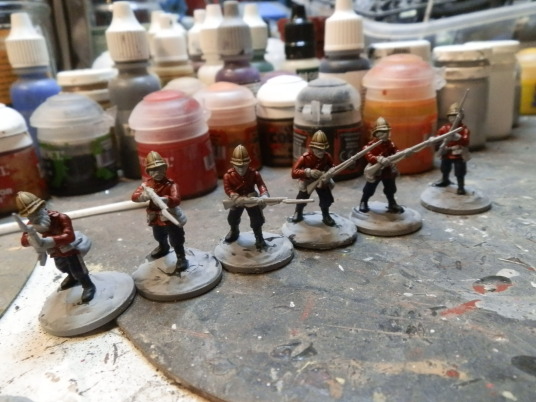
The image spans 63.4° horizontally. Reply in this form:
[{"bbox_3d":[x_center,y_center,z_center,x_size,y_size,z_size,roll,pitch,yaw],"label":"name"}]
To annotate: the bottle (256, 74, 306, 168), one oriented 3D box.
[{"bbox_3d":[0.009,-0.042,0.221,0.029,0.043,0.029,-2,22,3],"label":"bottle"}]

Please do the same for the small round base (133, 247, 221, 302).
[{"bbox_3d":[-0.025,0.021,0.125,0.025,0.003,0.025,-5,21,0],"label":"small round base"}]

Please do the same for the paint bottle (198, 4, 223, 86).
[{"bbox_3d":[-0.028,-0.074,0.260,0.025,0.080,0.025,-5,22,-5],"label":"paint bottle"}]

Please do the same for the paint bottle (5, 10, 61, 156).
[{"bbox_3d":[-0.120,-0.056,0.226,0.025,0.077,0.025,-13,24,-25],"label":"paint bottle"}]

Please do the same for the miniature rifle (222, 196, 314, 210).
[{"bbox_3d":[0.000,0.001,0.129,0.029,0.003,0.002,-2,21,21],"label":"miniature rifle"}]

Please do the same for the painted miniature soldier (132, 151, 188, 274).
[{"bbox_3d":[-0.030,0.003,0.123,0.016,0.034,0.013,2,22,18],"label":"painted miniature soldier"}]

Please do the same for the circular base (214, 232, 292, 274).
[{"bbox_3d":[-0.004,0.015,0.135,0.025,0.003,0.025,-4,21,2],"label":"circular base"}]

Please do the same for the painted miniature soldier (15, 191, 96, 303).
[{"bbox_3d":[-0.054,0.011,0.111,0.016,0.031,0.017,9,31,34],"label":"painted miniature soldier"}]

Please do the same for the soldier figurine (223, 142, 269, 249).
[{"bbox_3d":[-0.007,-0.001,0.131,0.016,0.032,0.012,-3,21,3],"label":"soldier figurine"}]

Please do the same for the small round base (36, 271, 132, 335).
[{"bbox_3d":[-0.049,0.027,0.118,0.025,0.003,0.025,-7,25,3],"label":"small round base"}]

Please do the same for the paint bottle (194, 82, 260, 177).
[{"bbox_3d":[-0.020,-0.036,0.212,0.033,0.043,0.033,-5,22,-4],"label":"paint bottle"}]

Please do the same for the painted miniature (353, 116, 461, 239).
[{"bbox_3d":[0.045,-0.011,0.149,0.033,0.037,0.025,-8,23,-13],"label":"painted miniature"}]

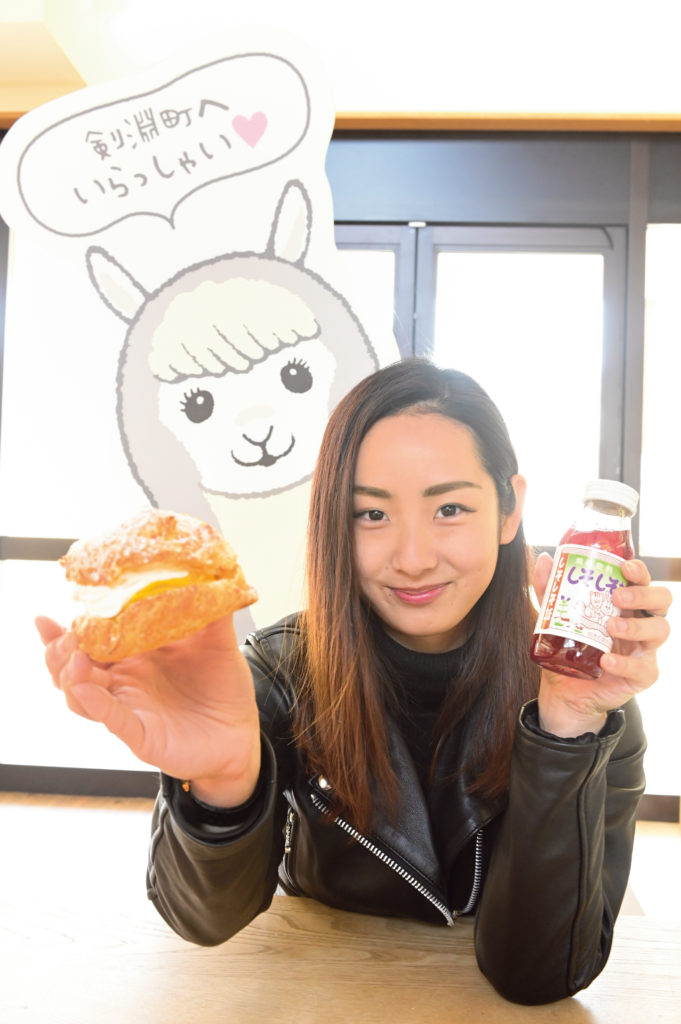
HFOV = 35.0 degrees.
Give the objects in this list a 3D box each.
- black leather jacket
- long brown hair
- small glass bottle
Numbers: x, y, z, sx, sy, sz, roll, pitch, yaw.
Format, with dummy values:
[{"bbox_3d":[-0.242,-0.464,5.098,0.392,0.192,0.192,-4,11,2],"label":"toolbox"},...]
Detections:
[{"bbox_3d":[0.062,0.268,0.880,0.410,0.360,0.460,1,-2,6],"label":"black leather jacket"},{"bbox_3d":[0.067,0.068,0.955,0.210,0.400,0.205,2,-2,3],"label":"long brown hair"},{"bbox_3d":[0.178,0.047,0.770,0.054,0.137,0.054,19,-16,-5],"label":"small glass bottle"}]

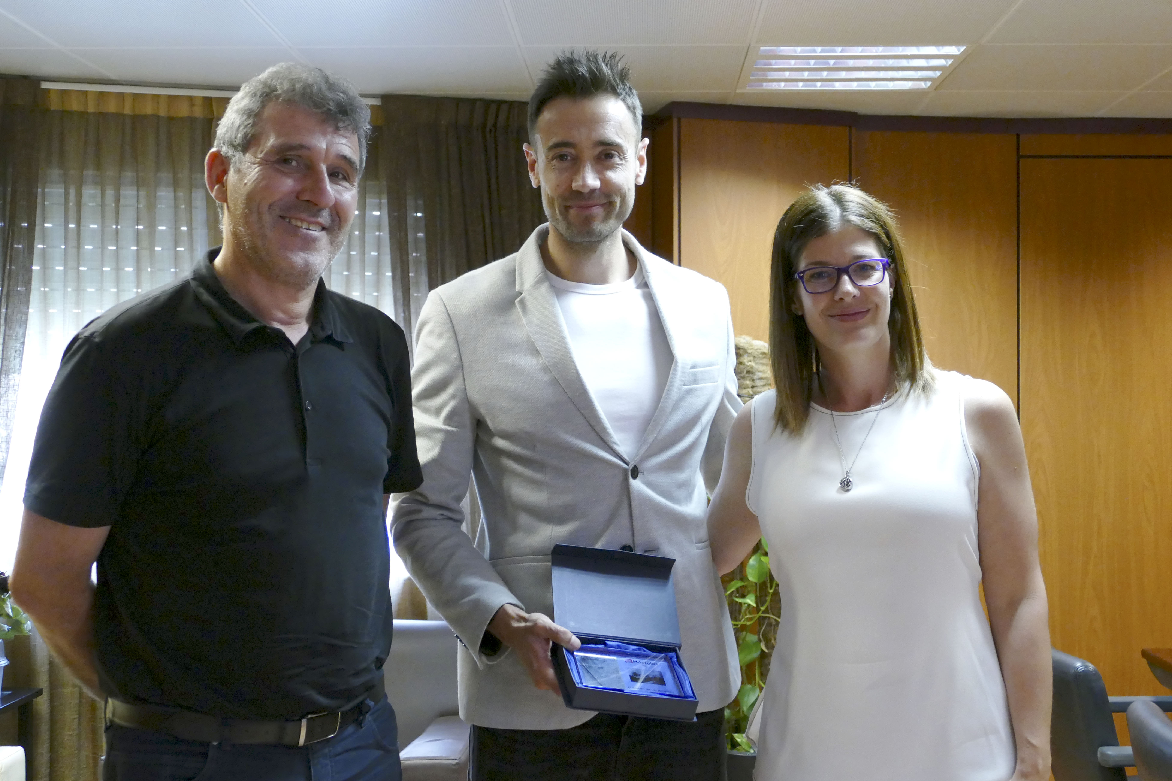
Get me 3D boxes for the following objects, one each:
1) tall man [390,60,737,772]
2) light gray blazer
[{"bbox_3d":[0.020,0.450,1.920,0.580,1.890,0.410,0,1,-16],"label":"tall man"},{"bbox_3d":[0.015,0.122,1.930,0.560,0.750,0.360,0,1,-16],"label":"light gray blazer"}]

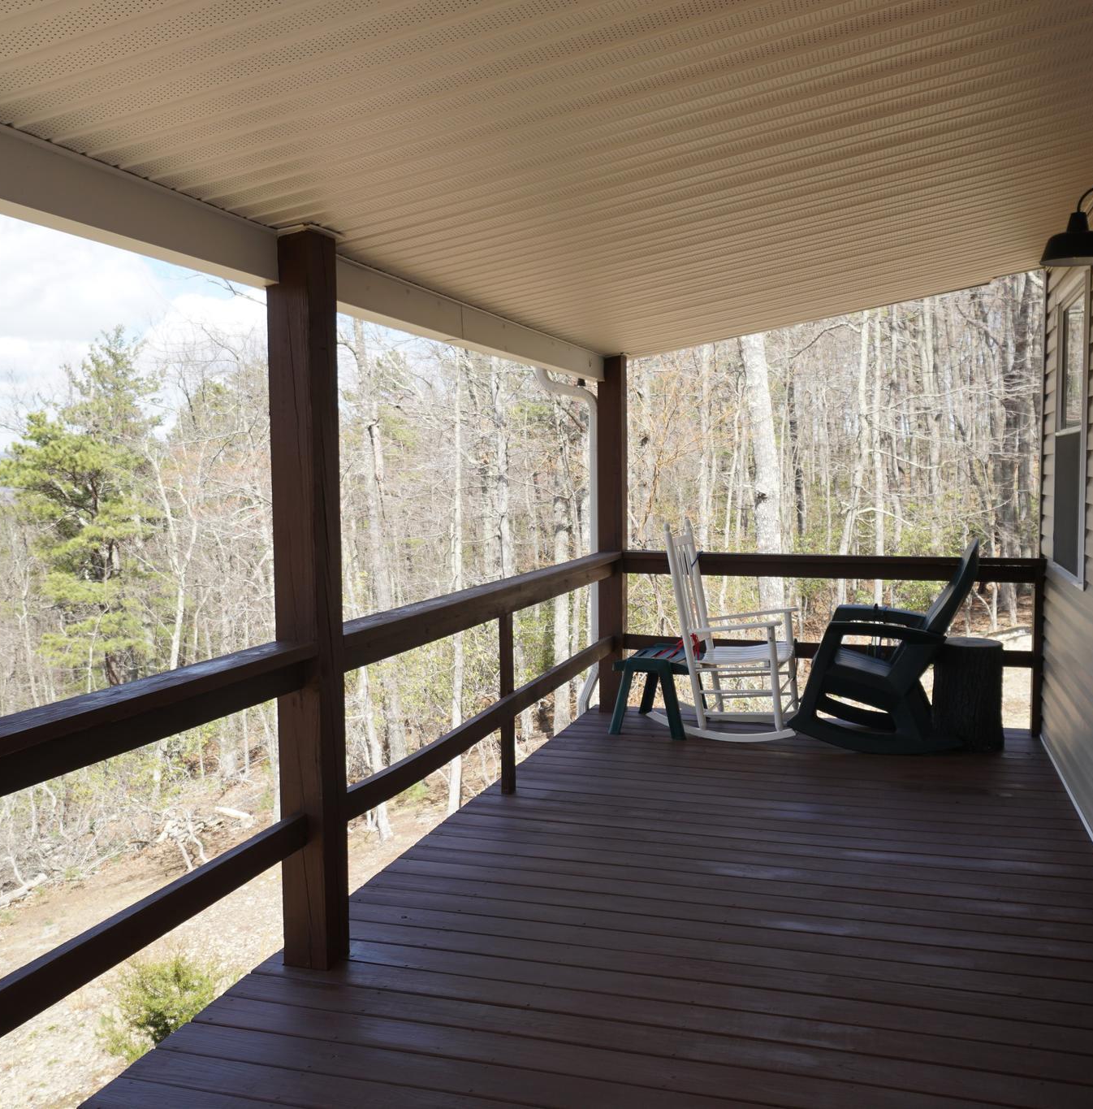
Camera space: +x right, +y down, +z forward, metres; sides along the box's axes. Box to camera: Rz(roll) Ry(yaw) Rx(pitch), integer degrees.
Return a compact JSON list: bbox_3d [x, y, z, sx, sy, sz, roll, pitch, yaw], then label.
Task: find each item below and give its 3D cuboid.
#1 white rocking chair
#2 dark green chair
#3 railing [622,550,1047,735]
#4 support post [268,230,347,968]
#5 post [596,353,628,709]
[{"bbox_3d":[0.980,0.380,6.227,0.830,1.145,0.640,1,4,21],"label":"white rocking chair"},{"bbox_3d":[1.729,0.442,5.961,0.920,1.043,0.720,1,4,17],"label":"dark green chair"},{"bbox_3d":[1.533,0.466,6.400,2.265,0.939,0.140,1,4,17],"label":"railing"},{"bbox_3d":[-0.675,0.139,3.283,0.140,2.070,0.140,1,4,17],"label":"support post"},{"bbox_3d":[0.387,-0.114,6.750,0.140,2.070,0.140,1,4,17],"label":"post"}]

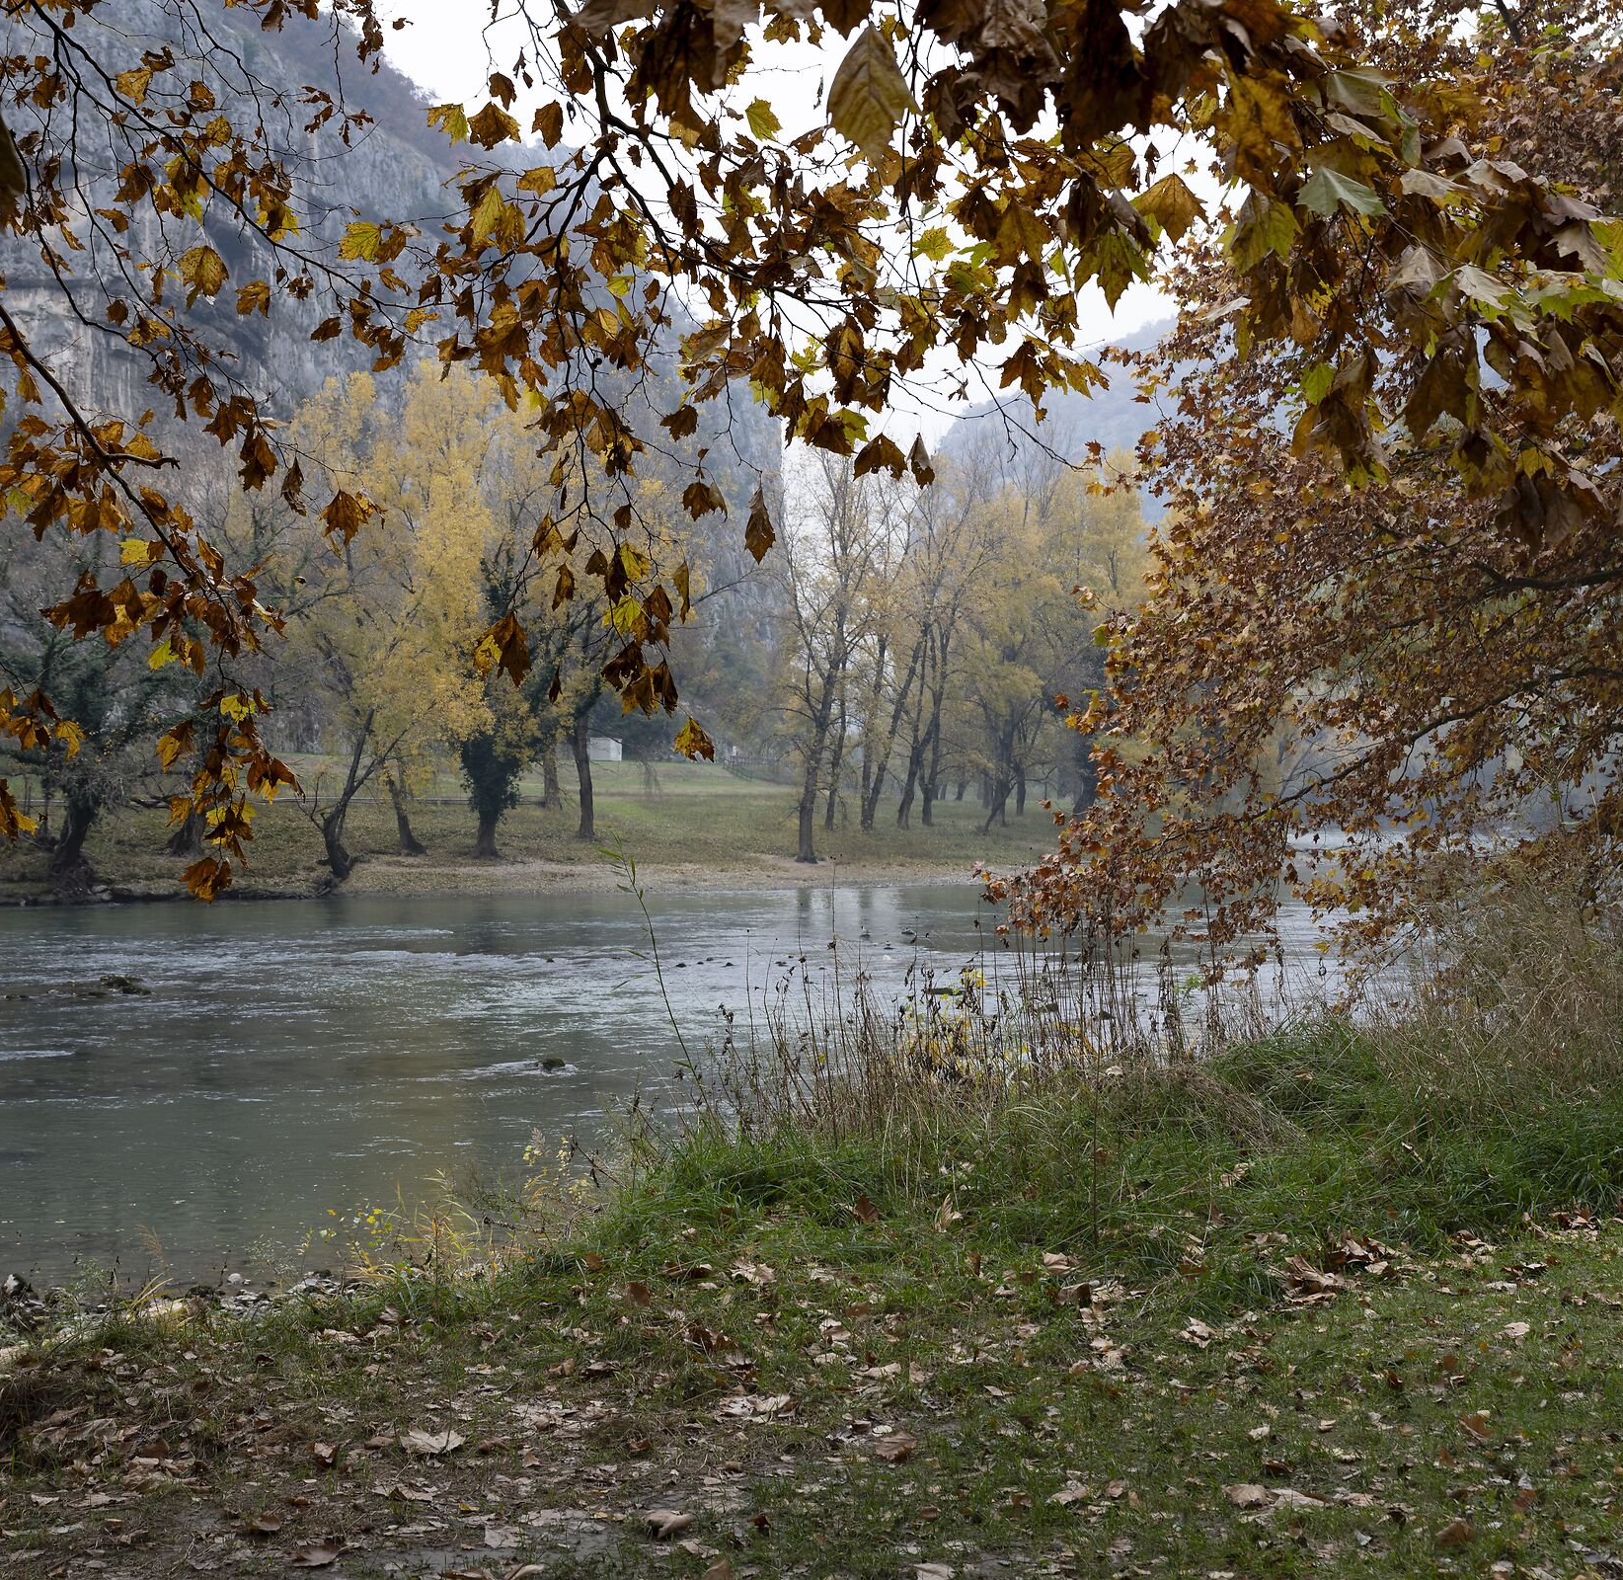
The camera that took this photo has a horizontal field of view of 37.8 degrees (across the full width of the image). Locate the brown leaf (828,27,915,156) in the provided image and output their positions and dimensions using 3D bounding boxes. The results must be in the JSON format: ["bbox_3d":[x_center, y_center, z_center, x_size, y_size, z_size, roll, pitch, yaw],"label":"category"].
[{"bbox_3d":[0.077,-0.884,3.000,0.110,0.164,0.040,0,0,1],"label":"brown leaf"}]

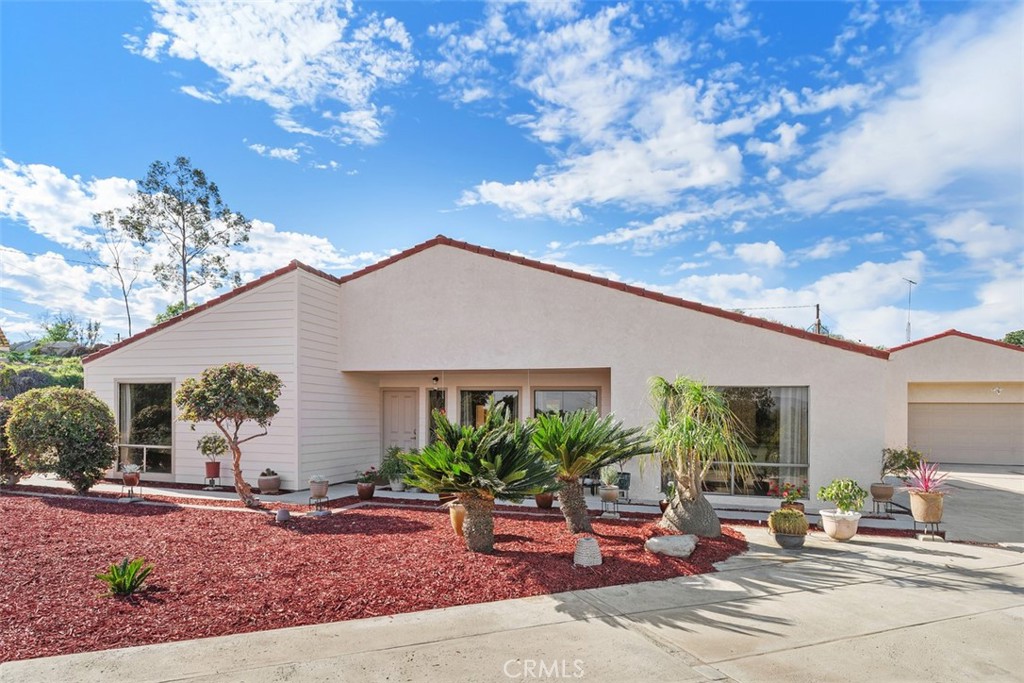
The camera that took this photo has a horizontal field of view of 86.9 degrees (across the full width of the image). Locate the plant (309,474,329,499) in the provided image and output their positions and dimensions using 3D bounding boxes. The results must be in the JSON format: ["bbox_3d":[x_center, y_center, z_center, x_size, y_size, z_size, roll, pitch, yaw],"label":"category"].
[{"bbox_3d":[-2.685,2.012,7.500,0.270,0.330,0.270,-1,-5,11],"label":"plant"}]

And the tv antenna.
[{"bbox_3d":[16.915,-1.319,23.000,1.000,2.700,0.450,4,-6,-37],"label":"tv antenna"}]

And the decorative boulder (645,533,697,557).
[{"bbox_3d":[1.903,2.446,6.450,0.600,0.230,0.400,0,-4,9],"label":"decorative boulder"}]

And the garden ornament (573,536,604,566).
[{"bbox_3d":[0.754,2.093,5.400,0.280,0.290,0.270,-1,-5,11],"label":"garden ornament"}]

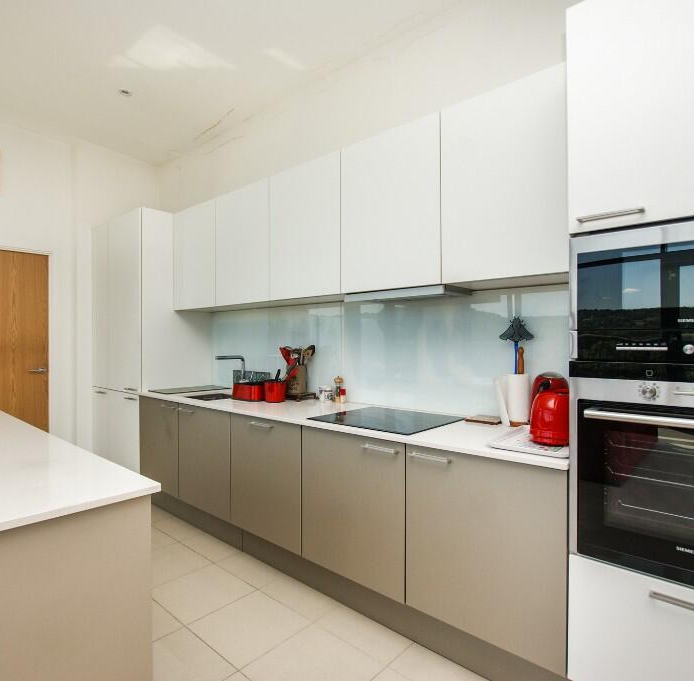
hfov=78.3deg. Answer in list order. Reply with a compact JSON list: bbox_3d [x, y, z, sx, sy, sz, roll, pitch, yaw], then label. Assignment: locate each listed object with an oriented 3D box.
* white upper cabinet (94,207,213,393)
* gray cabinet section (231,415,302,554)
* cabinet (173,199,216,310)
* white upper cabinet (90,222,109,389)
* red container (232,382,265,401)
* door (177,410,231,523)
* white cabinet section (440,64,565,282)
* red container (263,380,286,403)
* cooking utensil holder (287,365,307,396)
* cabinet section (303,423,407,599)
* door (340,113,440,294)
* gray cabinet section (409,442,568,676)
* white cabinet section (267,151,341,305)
[{"bbox_3d":[-1.743,-0.306,3.797,0.980,1.428,0.608,0,0,40],"label":"white upper cabinet"},{"bbox_3d":[-0.446,0.743,2.315,0.597,0.645,0.028,0,0,40],"label":"gray cabinet section"},{"bbox_3d":[-1.077,-0.634,3.422,0.605,0.783,0.323,0,0,40],"label":"cabinet"},{"bbox_3d":[-2.005,-0.302,3.999,0.360,1.433,0.578,0,0,40],"label":"white upper cabinet"},{"bbox_3d":[-0.626,0.339,2.890,0.240,0.105,0.170,0,0,40],"label":"red container"},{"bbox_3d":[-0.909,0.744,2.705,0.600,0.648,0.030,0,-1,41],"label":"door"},{"bbox_3d":[0.763,-0.644,1.874,0.590,0.780,0.345,0,0,40],"label":"white cabinet section"},{"bbox_3d":[-0.473,0.333,2.820,0.140,0.138,0.140,0,-1,0],"label":"red container"},{"bbox_3d":[-0.333,0.263,2.870,0.134,0.190,0.134,0,0,0],"label":"cooking utensil holder"},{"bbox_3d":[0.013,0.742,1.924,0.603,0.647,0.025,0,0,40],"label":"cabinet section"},{"bbox_3d":[0.202,-0.642,2.131,0.597,0.784,0.024,0,0,40],"label":"door"},{"bbox_3d":[0.471,0.739,1.541,0.597,0.645,0.028,0,0,40],"label":"gray cabinet section"},{"bbox_3d":[-0.152,-0.640,2.643,0.600,0.780,0.345,0,0,40],"label":"white cabinet section"}]

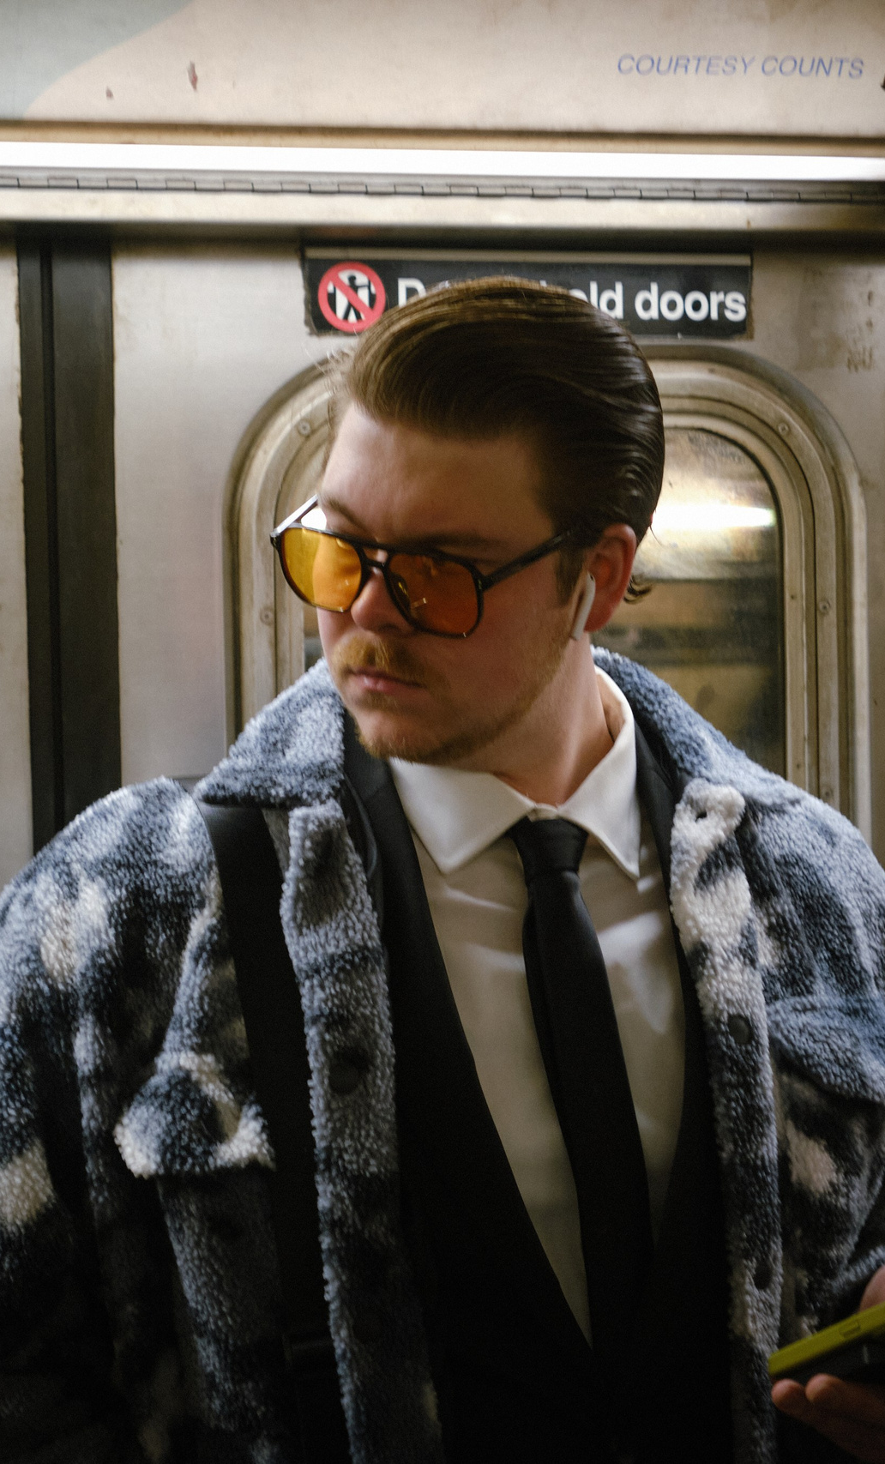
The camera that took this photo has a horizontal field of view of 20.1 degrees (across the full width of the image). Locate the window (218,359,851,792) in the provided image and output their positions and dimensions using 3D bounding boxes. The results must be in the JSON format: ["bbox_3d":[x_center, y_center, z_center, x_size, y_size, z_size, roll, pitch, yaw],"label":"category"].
[{"bbox_3d":[0.081,0.117,1.733,0.446,0.750,0.045,-2,1,-13],"label":"window"}]

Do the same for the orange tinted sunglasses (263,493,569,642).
[{"bbox_3d":[0.007,-0.104,1.383,0.147,0.052,0.145,14,33,36],"label":"orange tinted sunglasses"}]

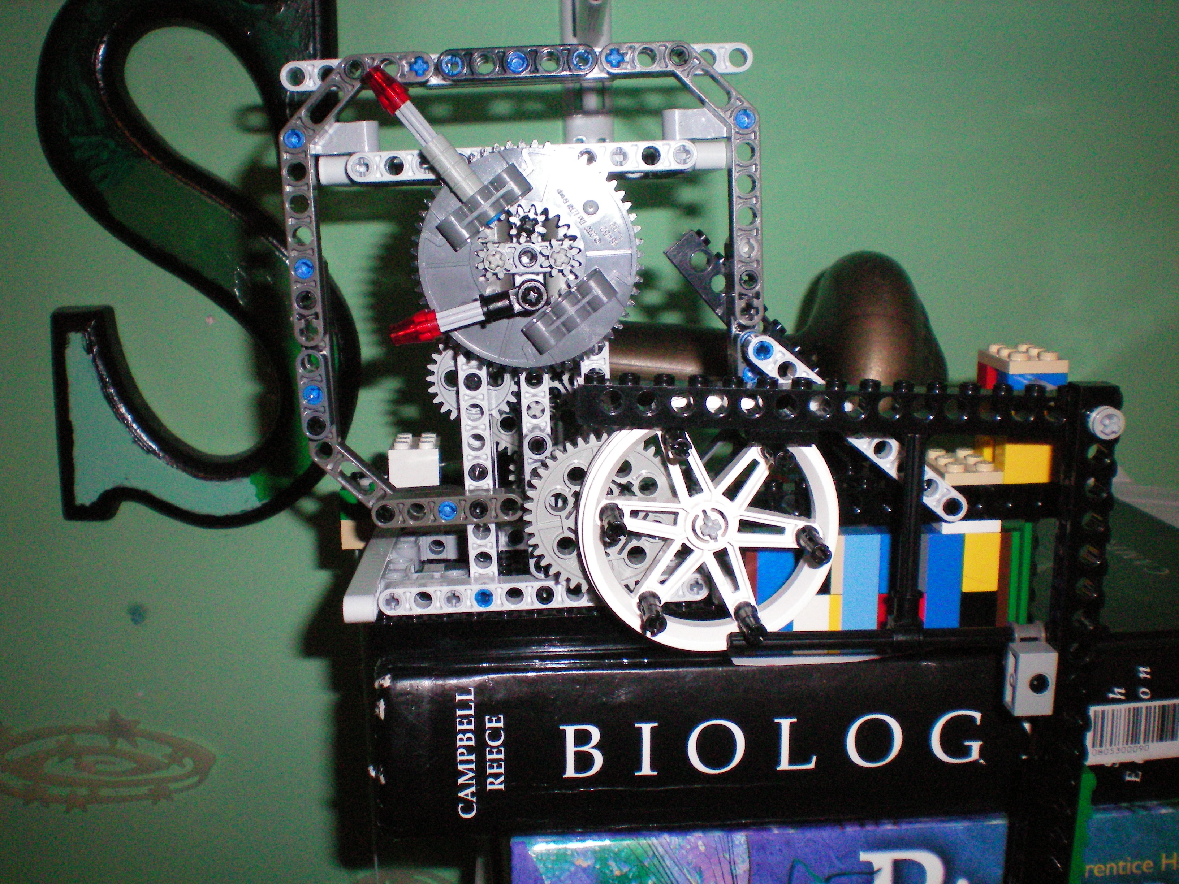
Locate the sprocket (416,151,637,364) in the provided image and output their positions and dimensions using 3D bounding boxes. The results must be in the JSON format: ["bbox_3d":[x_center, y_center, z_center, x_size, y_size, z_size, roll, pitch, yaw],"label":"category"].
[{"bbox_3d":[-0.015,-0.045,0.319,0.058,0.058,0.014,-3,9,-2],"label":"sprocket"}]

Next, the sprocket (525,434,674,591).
[{"bbox_3d":[0.004,0.018,0.328,0.042,0.042,0.008,-3,9,-2],"label":"sprocket"}]

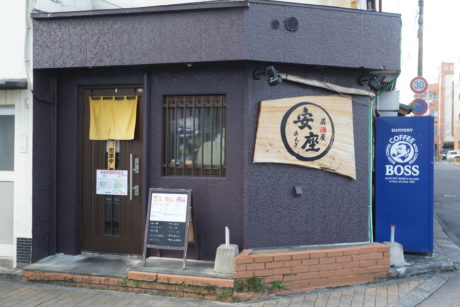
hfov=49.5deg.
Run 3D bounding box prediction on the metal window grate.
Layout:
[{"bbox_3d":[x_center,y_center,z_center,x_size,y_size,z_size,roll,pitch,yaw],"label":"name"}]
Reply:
[{"bbox_3d":[-0.407,-0.198,5.678,0.754,0.931,0.060,0,1,14],"label":"metal window grate"}]

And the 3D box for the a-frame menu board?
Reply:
[{"bbox_3d":[-0.648,0.804,5.529,0.485,0.830,0.500,0,1,13],"label":"a-frame menu board"}]

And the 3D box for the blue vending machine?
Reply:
[{"bbox_3d":[2.405,0.420,7.067,0.725,1.820,1.050,0,1,12],"label":"blue vending machine"}]

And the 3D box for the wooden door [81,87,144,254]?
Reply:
[{"bbox_3d":[-1.427,0.199,6.045,0.866,2.026,0.090,0,1,14],"label":"wooden door"}]

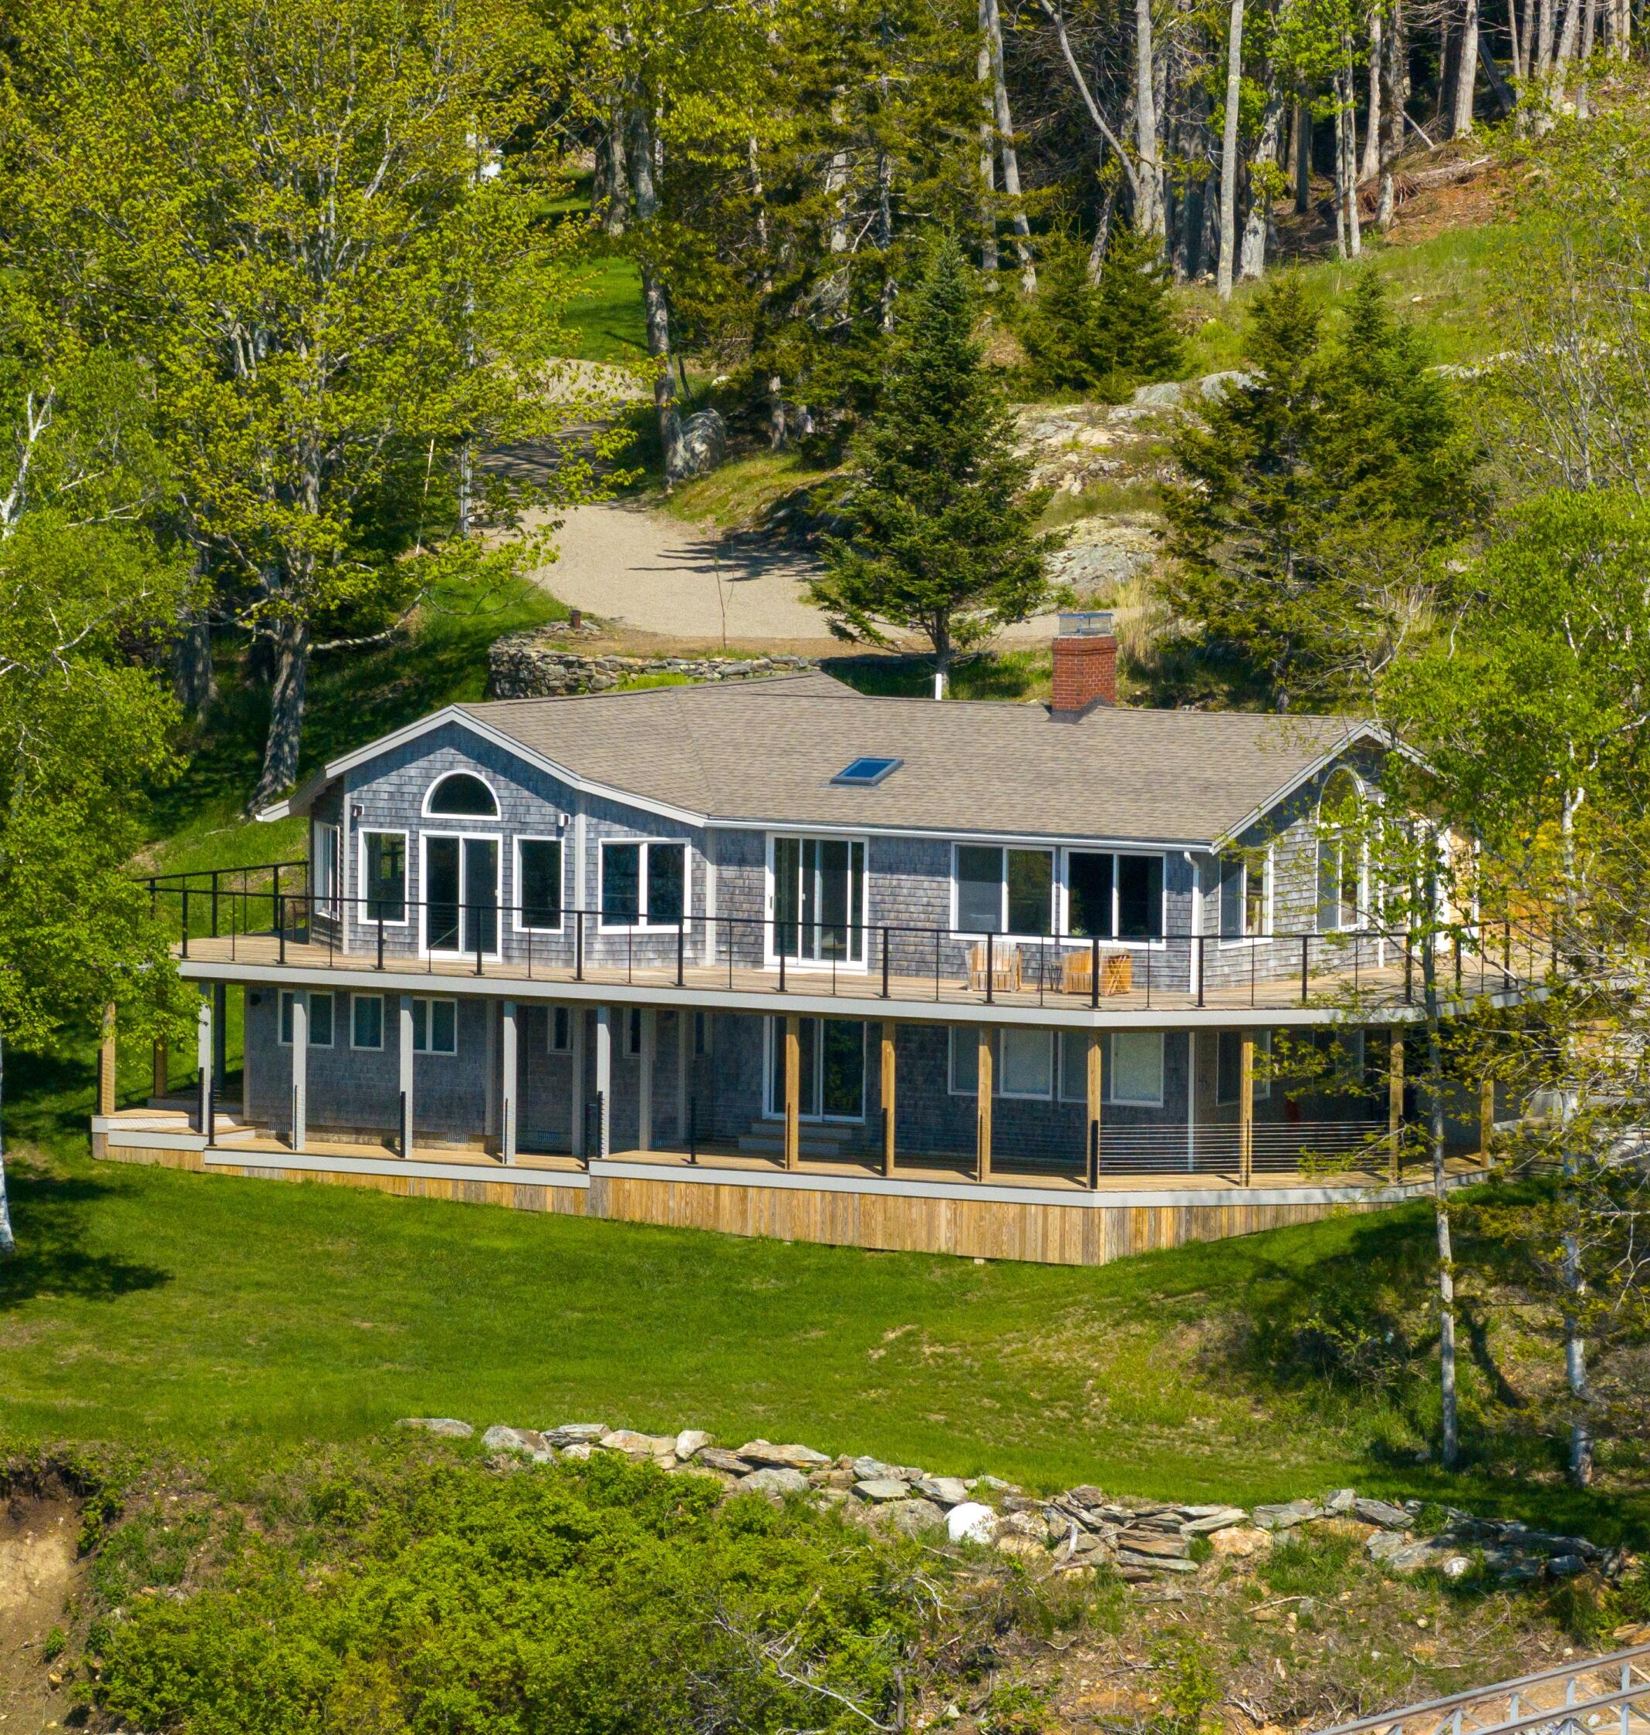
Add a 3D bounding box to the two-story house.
[{"bbox_3d":[0.462,0.786,175.398,20.900,8.900,13.400,3,5,30],"label":"two-story house"}]

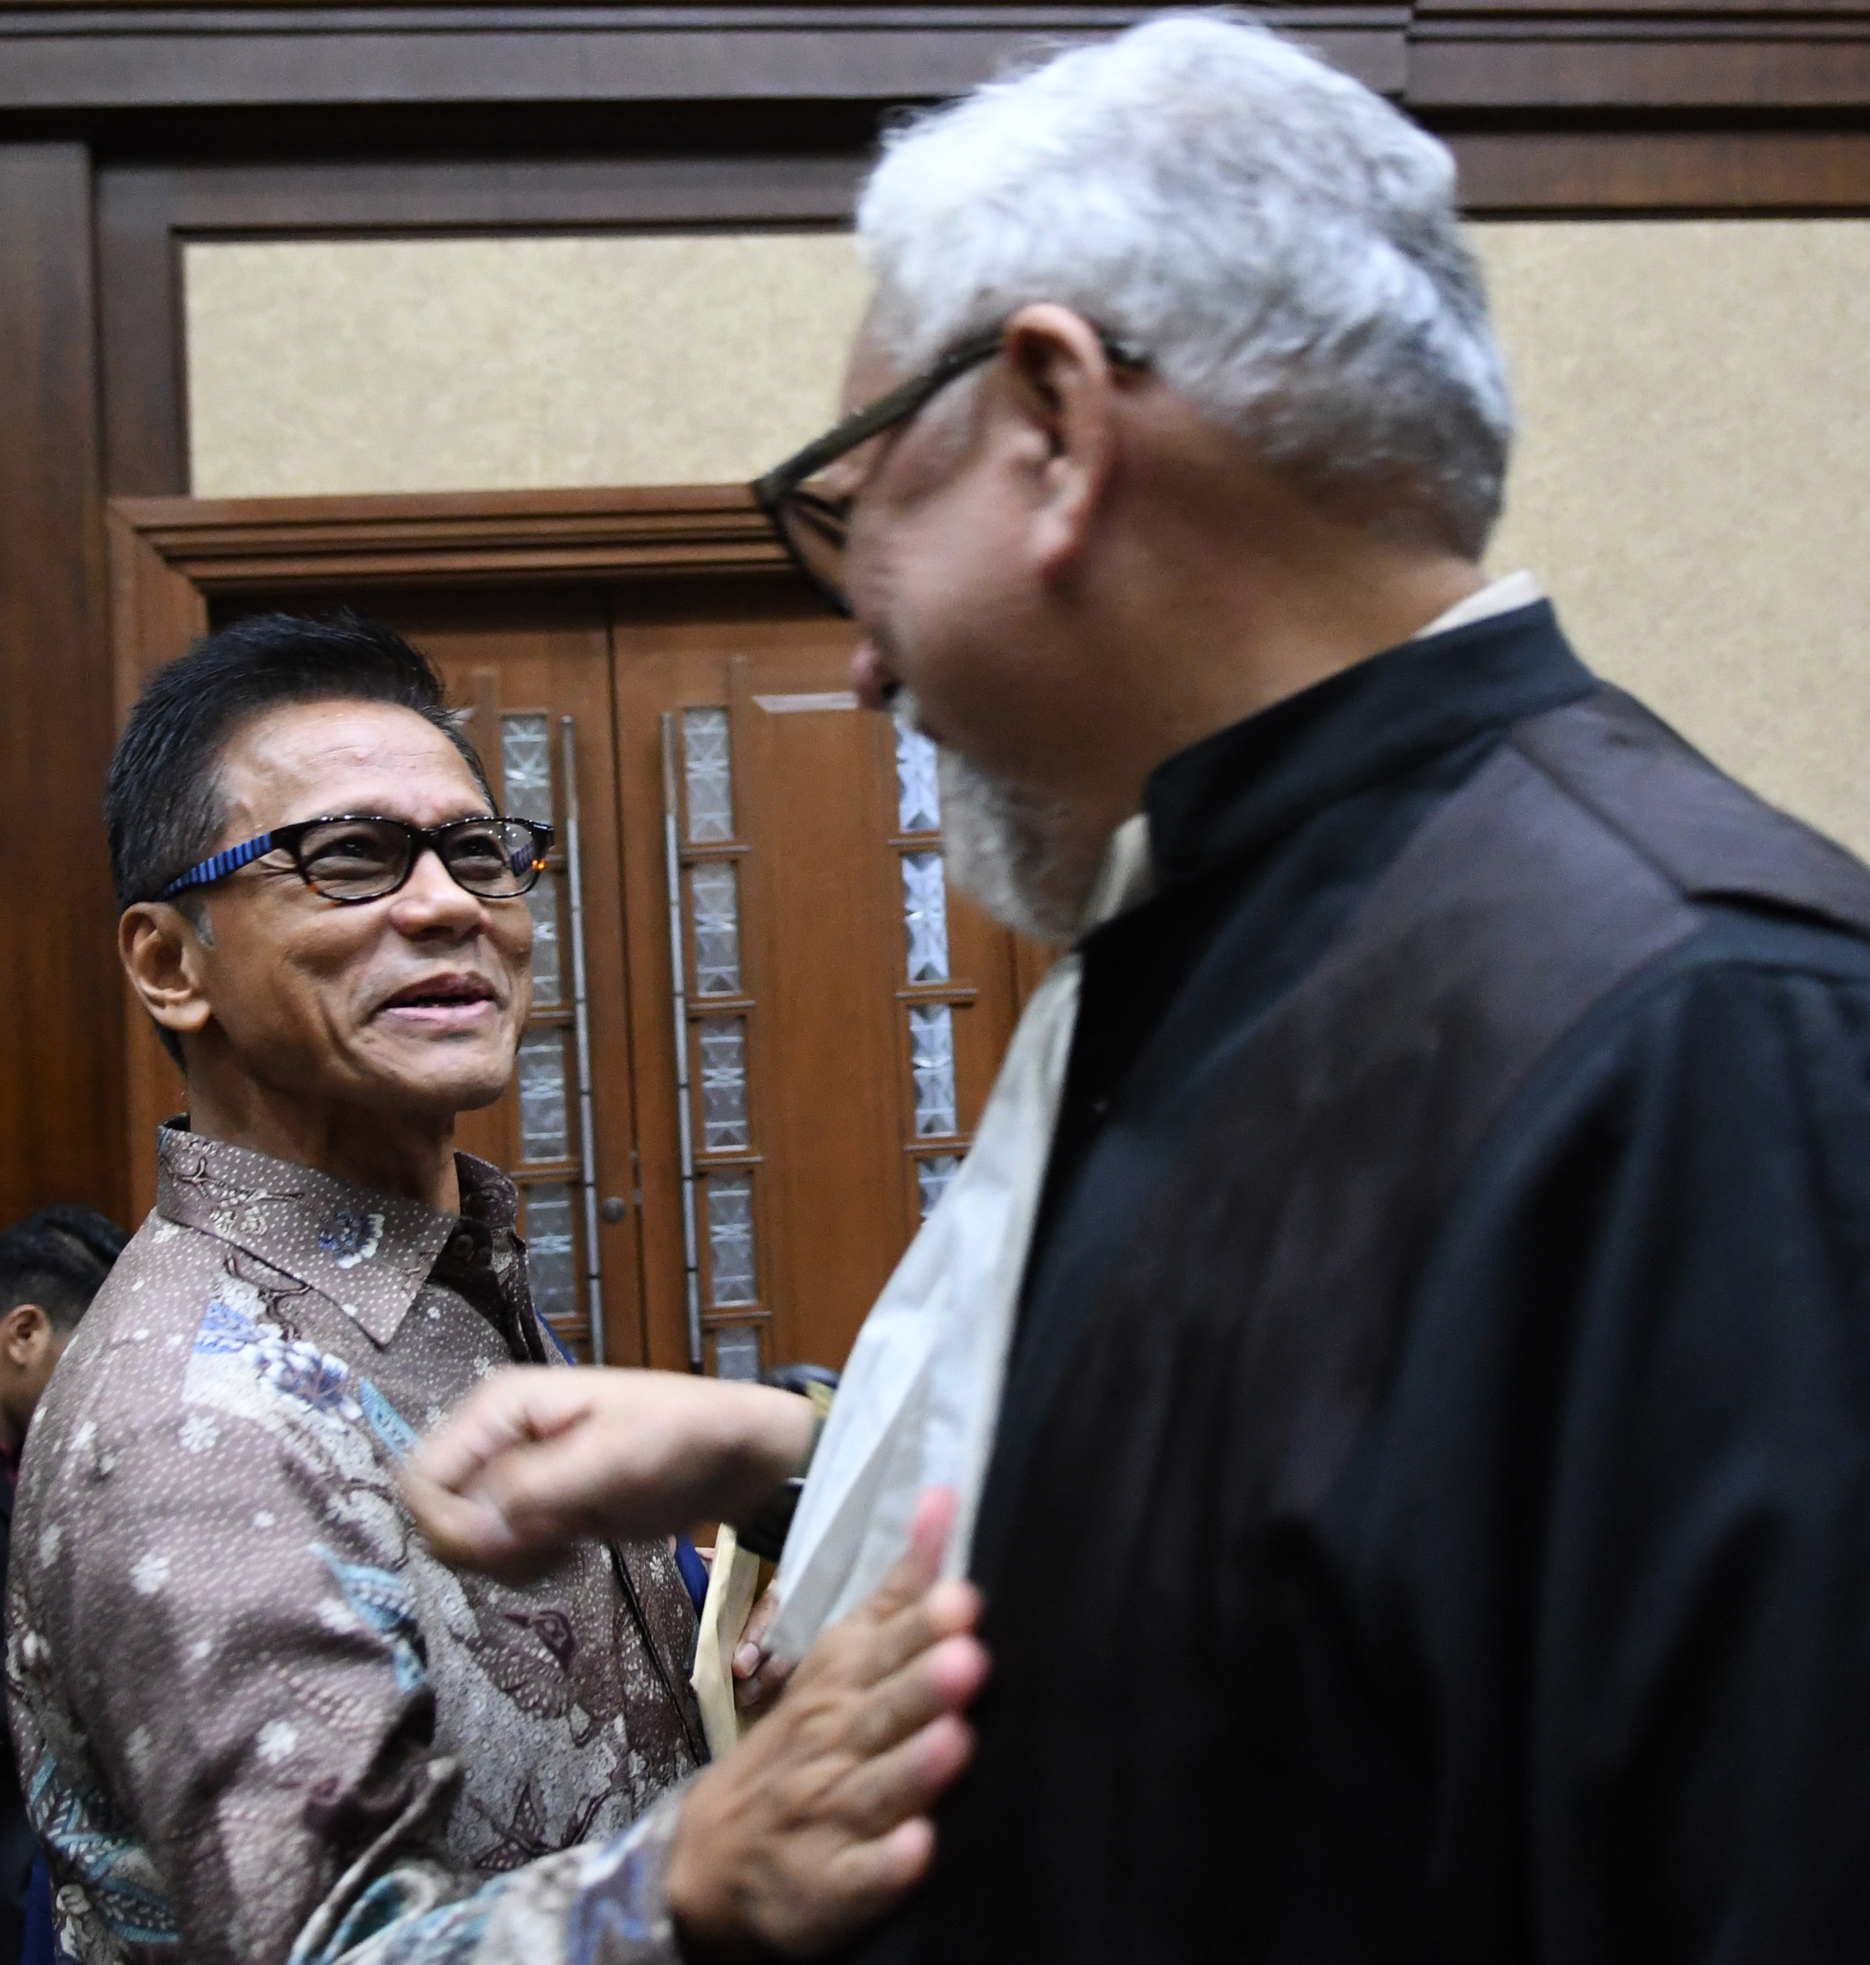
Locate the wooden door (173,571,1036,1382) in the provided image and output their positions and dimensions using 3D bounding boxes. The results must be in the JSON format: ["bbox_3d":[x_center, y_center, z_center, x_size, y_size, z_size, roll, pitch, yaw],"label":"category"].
[{"bbox_3d":[-0.649,0.363,4.454,1.730,2.473,0.080,-3,-3,-6],"label":"wooden door"}]

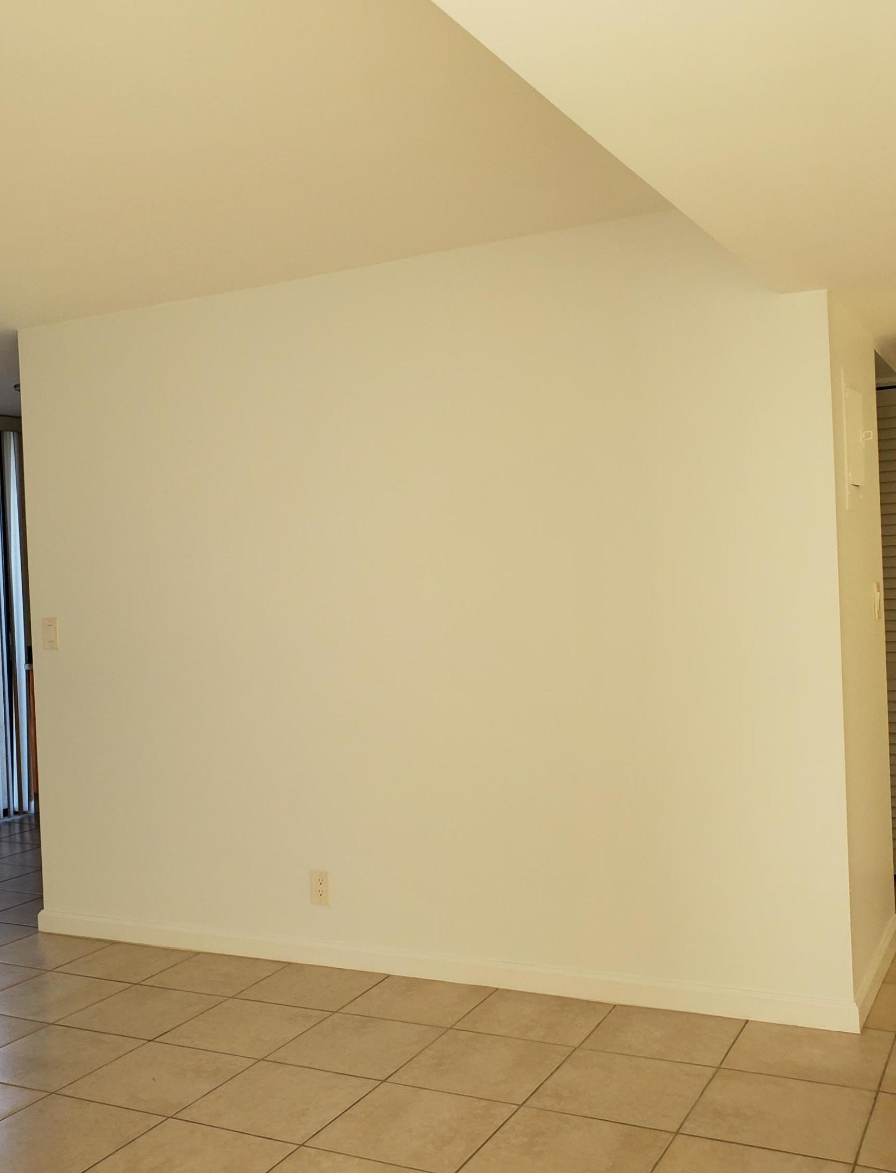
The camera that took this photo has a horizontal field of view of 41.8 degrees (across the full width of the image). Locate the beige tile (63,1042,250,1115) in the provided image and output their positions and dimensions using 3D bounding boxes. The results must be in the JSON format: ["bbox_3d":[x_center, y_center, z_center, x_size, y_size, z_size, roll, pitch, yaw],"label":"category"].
[{"bbox_3d":[-0.796,1.361,3.252,0.400,0.010,0.392,-2,0,27],"label":"beige tile"}]

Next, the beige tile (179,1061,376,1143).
[{"bbox_3d":[-0.439,1.346,3.071,0.400,0.010,0.392,-2,0,27],"label":"beige tile"}]

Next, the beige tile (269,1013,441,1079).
[{"bbox_3d":[-0.262,1.336,3.417,0.400,0.010,0.392,-2,0,27],"label":"beige tile"}]

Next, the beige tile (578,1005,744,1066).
[{"bbox_3d":[0.645,1.306,3.430,0.402,0.012,0.402,-2,0,27],"label":"beige tile"}]

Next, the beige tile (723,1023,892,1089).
[{"bbox_3d":[1.014,1.301,3.273,0.407,0.011,0.395,-2,0,27],"label":"beige tile"}]

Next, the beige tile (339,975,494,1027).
[{"bbox_3d":[-0.092,1.327,3.754,0.400,0.010,0.356,-2,0,27],"label":"beige tile"}]

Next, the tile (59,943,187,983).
[{"bbox_3d":[-1.192,1.395,4.380,0.407,0.011,0.375,-2,0,27],"label":"tile"}]

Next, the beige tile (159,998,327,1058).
[{"bbox_3d":[-0.625,1.363,3.630,0.402,0.012,0.402,-2,0,27],"label":"beige tile"}]

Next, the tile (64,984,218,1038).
[{"bbox_3d":[-0.989,1.379,3.814,0.402,0.012,0.402,-2,0,27],"label":"tile"}]

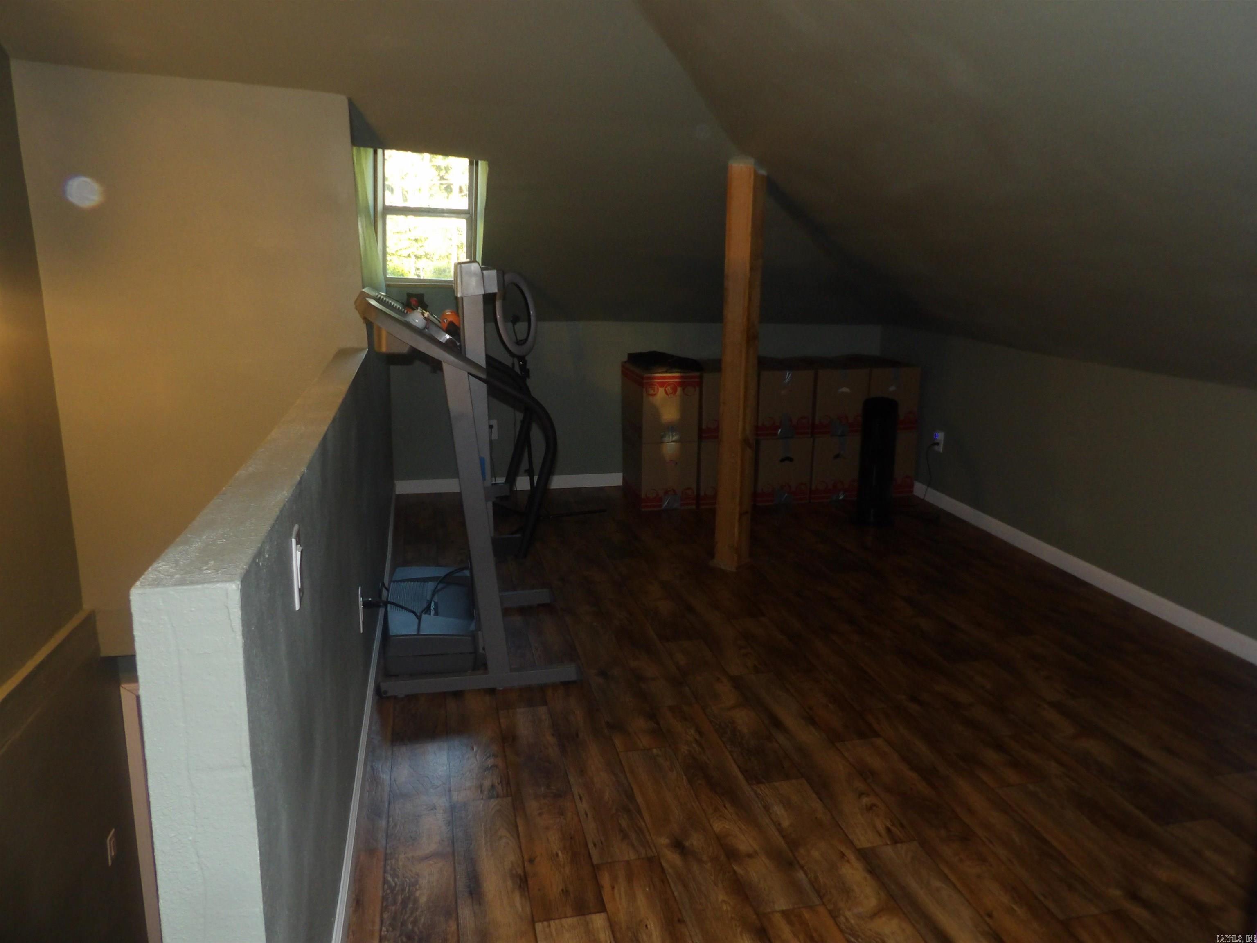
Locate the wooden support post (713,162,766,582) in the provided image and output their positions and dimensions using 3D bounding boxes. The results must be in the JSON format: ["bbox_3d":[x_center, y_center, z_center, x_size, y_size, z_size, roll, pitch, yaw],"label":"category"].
[{"bbox_3d":[0.477,-0.417,3.734,0.114,1.715,0.115,11,17,35],"label":"wooden support post"}]

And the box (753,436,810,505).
[{"bbox_3d":[0.813,-0.061,5.092,0.313,0.373,0.493,-3,14,-12],"label":"box"}]

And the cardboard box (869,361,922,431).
[{"bbox_3d":[1.450,-0.452,5.143,0.313,0.373,0.493,-3,14,-12],"label":"cardboard box"}]

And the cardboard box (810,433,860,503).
[{"bbox_3d":[1.134,-0.076,5.163,0.313,0.373,0.493,-3,14,-12],"label":"cardboard box"}]

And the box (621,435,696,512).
[{"bbox_3d":[0.173,-0.031,4.951,0.313,0.373,0.493,-3,14,-12],"label":"box"}]

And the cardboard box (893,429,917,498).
[{"bbox_3d":[1.447,-0.090,5.233,0.313,0.373,0.493,-3,14,-12],"label":"cardboard box"}]

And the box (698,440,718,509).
[{"bbox_3d":[0.493,-0.046,5.022,0.313,0.373,0.493,-3,14,-12],"label":"box"}]

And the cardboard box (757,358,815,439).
[{"bbox_3d":[0.816,-0.422,5.002,0.313,0.373,0.493,-3,14,-12],"label":"cardboard box"}]

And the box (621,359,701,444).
[{"bbox_3d":[0.176,-0.393,4.861,0.313,0.373,0.493,-3,14,-12],"label":"box"}]

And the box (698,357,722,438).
[{"bbox_3d":[0.496,-0.407,4.932,0.313,0.373,0.493,-3,14,-12],"label":"box"}]

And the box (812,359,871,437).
[{"bbox_3d":[1.137,-0.437,5.074,0.313,0.373,0.493,-3,14,-12],"label":"box"}]

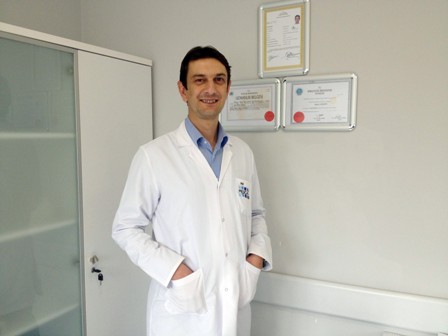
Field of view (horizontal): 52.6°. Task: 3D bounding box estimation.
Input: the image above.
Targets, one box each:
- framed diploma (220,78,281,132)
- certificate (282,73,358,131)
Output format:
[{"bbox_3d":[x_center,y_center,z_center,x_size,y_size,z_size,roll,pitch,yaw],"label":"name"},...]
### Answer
[{"bbox_3d":[0.117,-0.295,2.143,0.329,0.240,0.018,2,4,28],"label":"framed diploma"},{"bbox_3d":[0.412,-0.285,1.988,0.329,0.240,0.018,2,4,28],"label":"certificate"}]

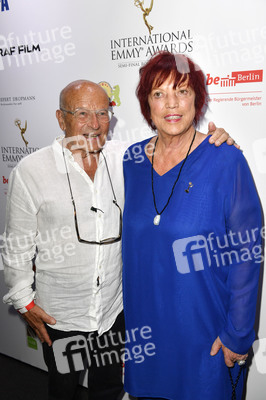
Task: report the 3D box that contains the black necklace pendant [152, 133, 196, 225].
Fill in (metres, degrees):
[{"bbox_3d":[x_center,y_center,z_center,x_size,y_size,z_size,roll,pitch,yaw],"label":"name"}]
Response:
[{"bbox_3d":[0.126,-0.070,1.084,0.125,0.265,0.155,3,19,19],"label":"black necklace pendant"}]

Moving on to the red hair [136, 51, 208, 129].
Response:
[{"bbox_3d":[0.119,-0.333,1.070,0.210,0.225,0.215,-3,18,9],"label":"red hair"}]

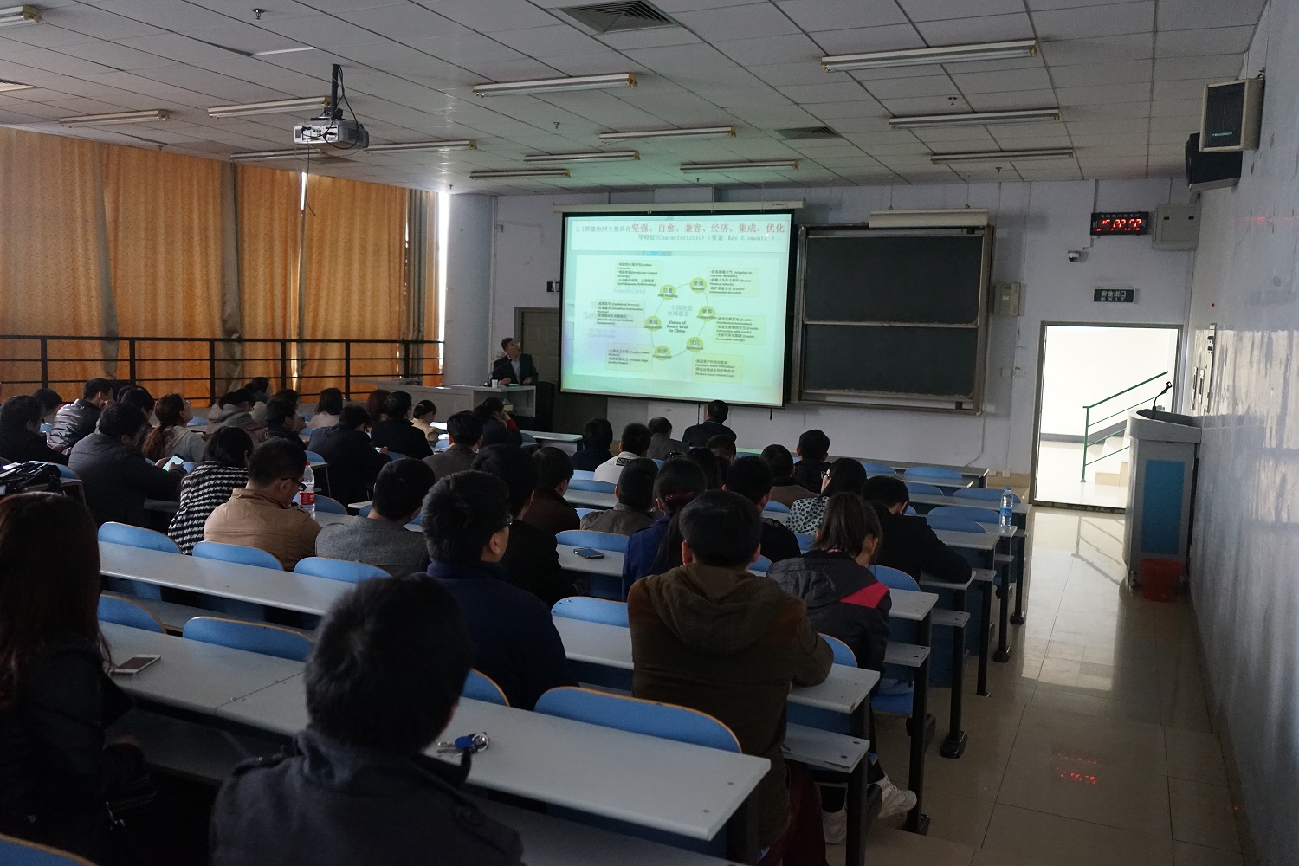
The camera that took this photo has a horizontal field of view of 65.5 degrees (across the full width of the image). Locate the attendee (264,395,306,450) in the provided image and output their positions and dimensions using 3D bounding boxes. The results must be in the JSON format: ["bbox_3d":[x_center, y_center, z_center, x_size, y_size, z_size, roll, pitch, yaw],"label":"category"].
[{"bbox_3d":[-2.900,0.264,8.161,0.500,1.200,0.700,5,7,25],"label":"attendee"}]

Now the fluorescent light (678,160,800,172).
[{"bbox_3d":[0.929,-2.749,10.437,1.250,0.068,0.115,5,7,25],"label":"fluorescent light"}]

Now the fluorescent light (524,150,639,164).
[{"bbox_3d":[-0.685,-2.769,10.156,1.250,0.068,0.115,5,7,25],"label":"fluorescent light"}]

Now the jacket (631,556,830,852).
[{"bbox_3d":[0.160,0.558,2.224,0.480,0.580,0.480,4,6,15],"label":"jacket"}]

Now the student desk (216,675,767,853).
[{"bbox_3d":[-0.327,0.910,1.883,1.020,0.740,0.320,5,7,25],"label":"student desk"}]

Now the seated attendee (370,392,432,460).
[{"bbox_3d":[-2.022,0.263,8.607,0.520,1.250,0.700,5,7,25],"label":"seated attendee"}]

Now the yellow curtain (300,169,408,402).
[{"bbox_3d":[-3.758,-1.802,12.901,0.160,2.778,1.438,8,9,44],"label":"yellow curtain"}]

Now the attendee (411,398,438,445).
[{"bbox_3d":[-2.096,0.260,9.394,0.480,1.110,0.700,6,8,37],"label":"attendee"}]

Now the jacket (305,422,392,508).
[{"bbox_3d":[-2.098,0.217,6.974,0.480,0.590,0.480,5,7,25],"label":"jacket"}]

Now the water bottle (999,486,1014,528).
[{"bbox_3d":[2.131,0.439,6.013,0.066,0.232,0.066,5,7,25],"label":"water bottle"}]

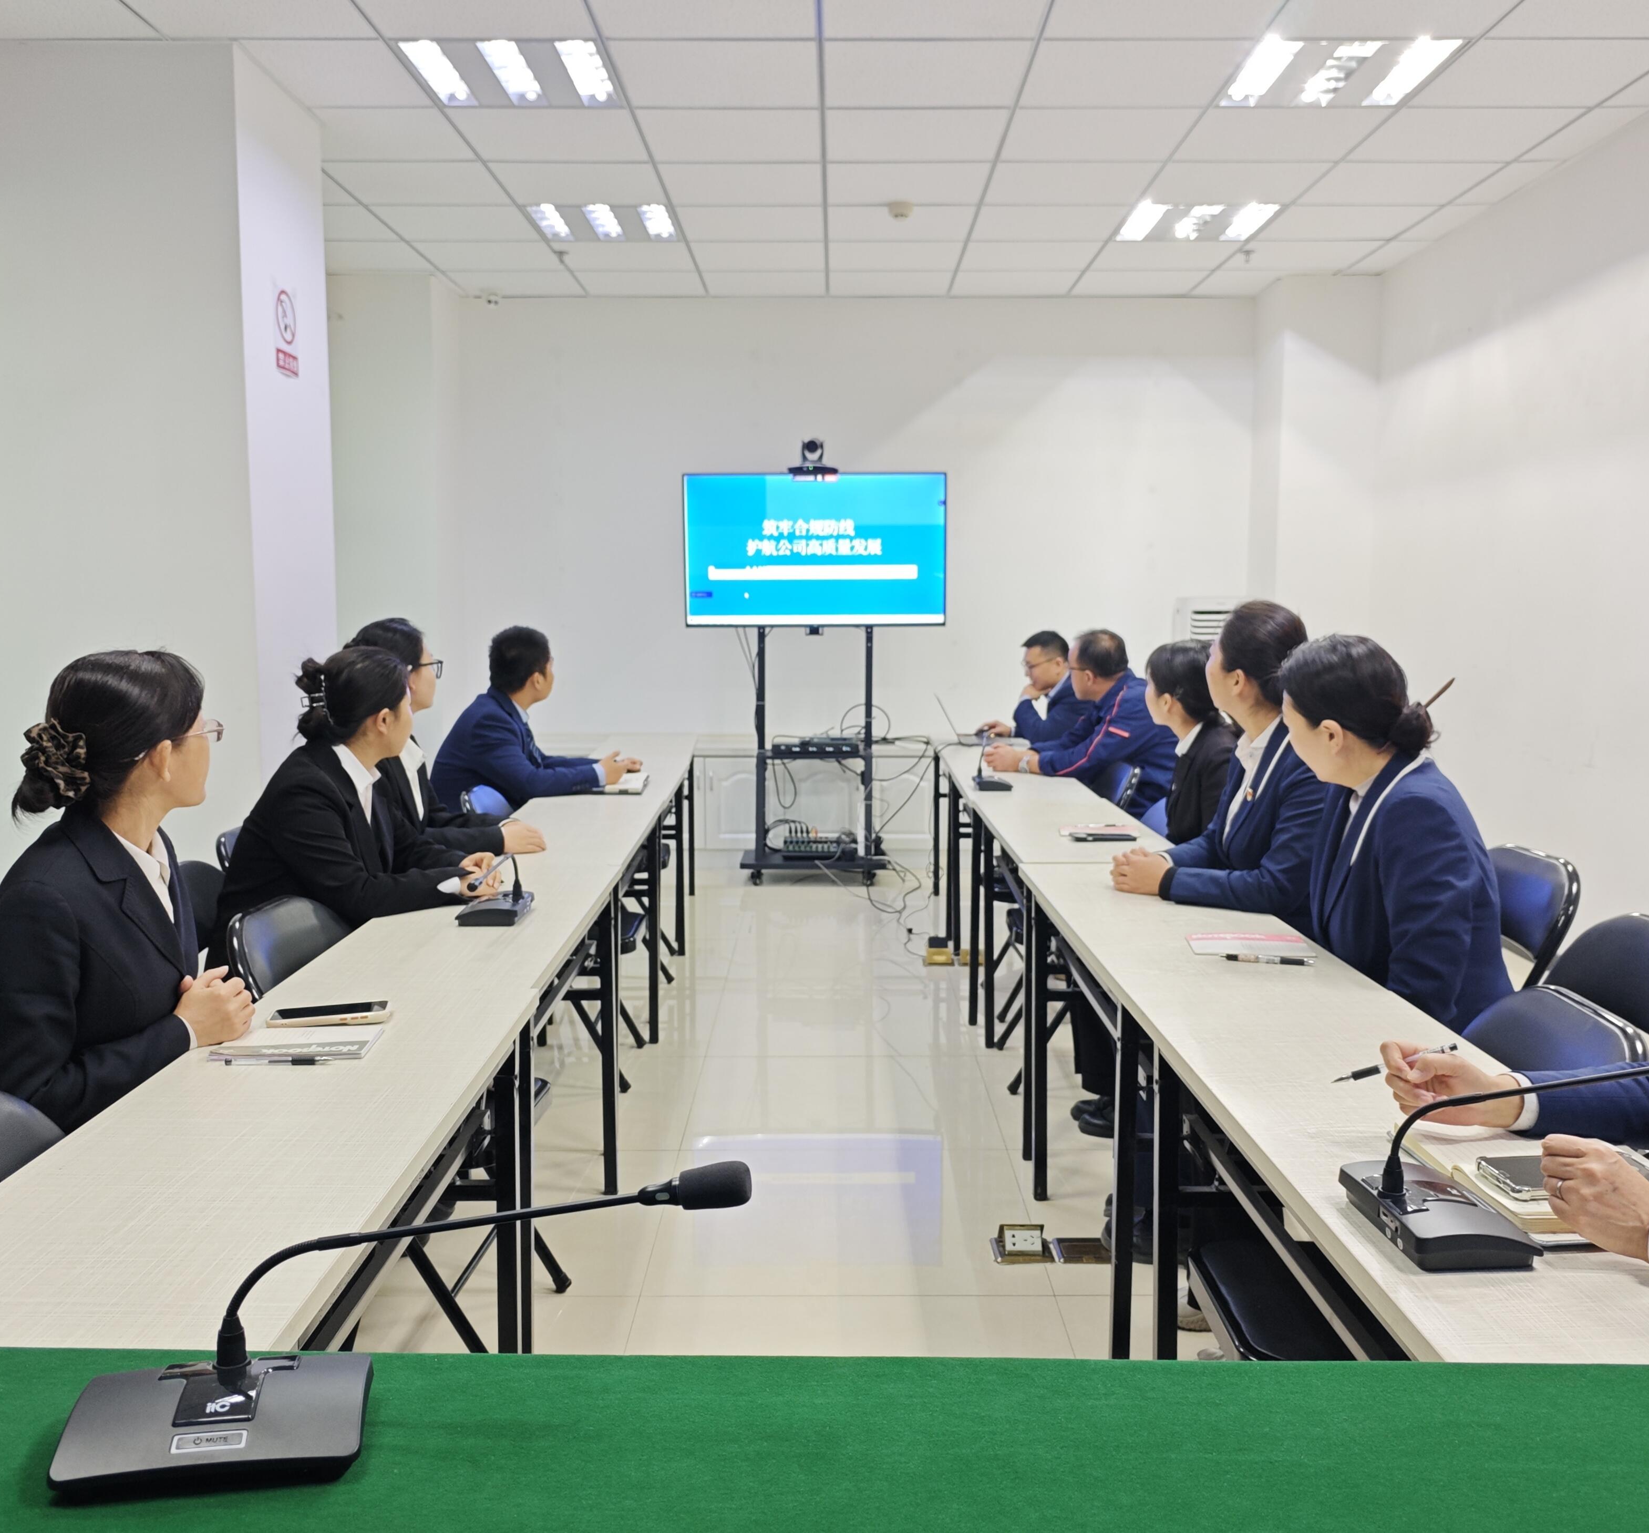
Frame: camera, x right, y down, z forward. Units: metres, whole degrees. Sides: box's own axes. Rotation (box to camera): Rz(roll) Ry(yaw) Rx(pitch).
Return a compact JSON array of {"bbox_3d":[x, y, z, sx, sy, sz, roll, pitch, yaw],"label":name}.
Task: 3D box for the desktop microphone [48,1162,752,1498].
[{"bbox_3d":[-0.284,0.388,1.002,0.459,0.194,0.128,-1,7,-7],"label":"desktop microphone"}]

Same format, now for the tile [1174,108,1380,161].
[{"bbox_3d":[1.528,-2.137,4.790,0.612,0.020,0.571,0,7,0],"label":"tile"}]

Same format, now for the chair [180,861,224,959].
[{"bbox_3d":[-1.138,0.614,3.087,0.480,0.800,0.460,0,6,1],"label":"chair"}]

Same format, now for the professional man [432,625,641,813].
[{"bbox_3d":[-0.945,0.185,4.658,0.700,1.290,0.520,-1,6,-9],"label":"professional man"}]

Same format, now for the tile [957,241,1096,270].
[{"bbox_3d":[0.942,-2.344,6.496,0.618,0.020,0.557,0,6,0],"label":"tile"}]

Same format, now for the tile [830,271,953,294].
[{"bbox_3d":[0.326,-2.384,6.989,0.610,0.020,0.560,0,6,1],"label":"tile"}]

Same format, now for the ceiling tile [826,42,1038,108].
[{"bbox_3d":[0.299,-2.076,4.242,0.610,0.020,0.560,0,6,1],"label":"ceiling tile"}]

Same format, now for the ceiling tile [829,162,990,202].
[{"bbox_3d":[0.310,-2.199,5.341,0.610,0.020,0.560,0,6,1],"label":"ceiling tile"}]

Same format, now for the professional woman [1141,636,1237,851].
[{"bbox_3d":[0.928,0.309,3.724,0.612,1.265,0.449,2,7,12],"label":"professional woman"}]

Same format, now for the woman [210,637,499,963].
[{"bbox_3d":[-0.885,0.393,2.907,0.612,1.275,0.469,-1,7,-7],"label":"woman"}]

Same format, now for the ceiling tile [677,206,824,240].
[{"bbox_3d":[-0.299,-2.286,5.953,0.618,0.020,0.557,0,6,0],"label":"ceiling tile"}]

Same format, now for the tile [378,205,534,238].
[{"bbox_3d":[-1.535,-2.290,5.964,0.618,0.020,0.557,0,6,0],"label":"tile"}]

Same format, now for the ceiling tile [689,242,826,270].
[{"bbox_3d":[-0.292,-2.325,6.445,0.610,0.020,0.560,0,6,1],"label":"ceiling tile"}]

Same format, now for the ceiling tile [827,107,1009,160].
[{"bbox_3d":[0.309,-2.160,4.841,0.618,0.020,0.557,0,6,0],"label":"ceiling tile"}]

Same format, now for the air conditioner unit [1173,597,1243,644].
[{"bbox_3d":[2.005,-0.178,7.355,0.439,1.408,0.326,0,7,0],"label":"air conditioner unit"}]

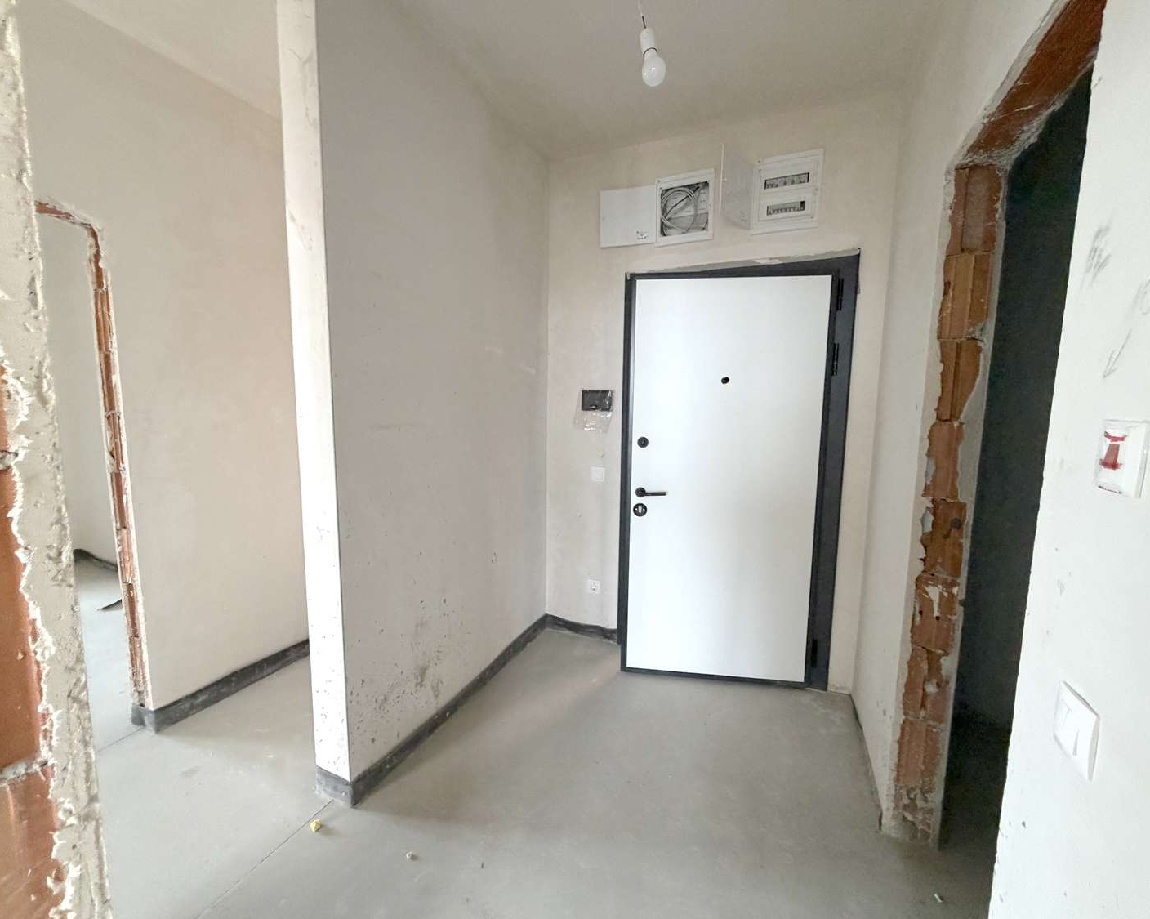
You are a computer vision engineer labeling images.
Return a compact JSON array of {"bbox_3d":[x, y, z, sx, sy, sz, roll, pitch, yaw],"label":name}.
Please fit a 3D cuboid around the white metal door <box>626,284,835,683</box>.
[{"bbox_3d":[0.715,0.122,2.446,0.925,1.998,0.070,1,7,7],"label":"white metal door"}]

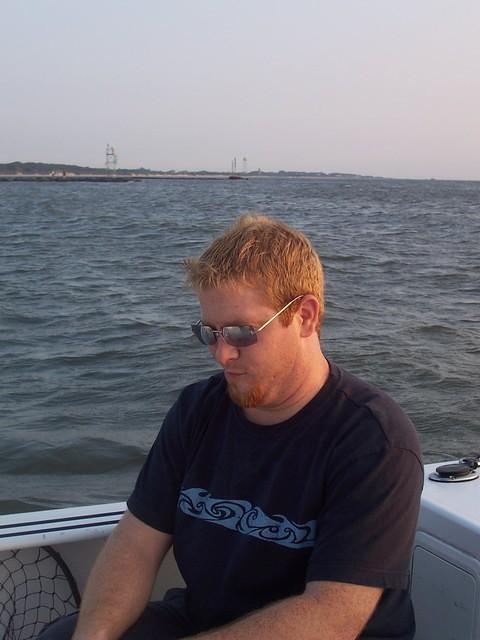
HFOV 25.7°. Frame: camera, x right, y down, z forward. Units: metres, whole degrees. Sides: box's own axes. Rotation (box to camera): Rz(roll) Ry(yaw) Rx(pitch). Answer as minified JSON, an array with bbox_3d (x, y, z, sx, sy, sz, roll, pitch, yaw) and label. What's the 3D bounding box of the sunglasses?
[{"bbox_3d":[0.014,-0.001,1.585,0.137,0.042,0.138,2,25,42],"label":"sunglasses"}]

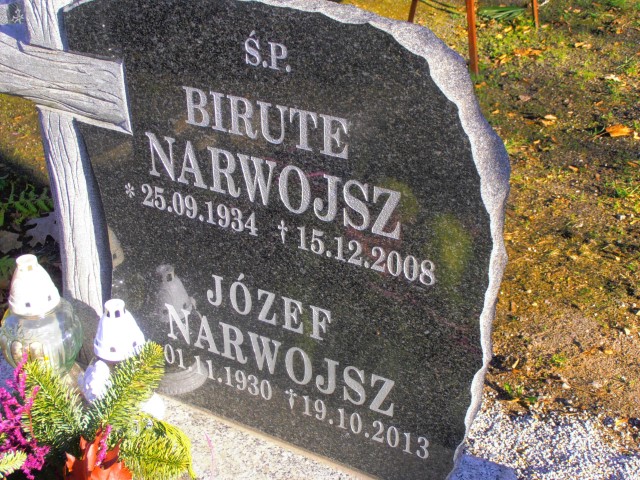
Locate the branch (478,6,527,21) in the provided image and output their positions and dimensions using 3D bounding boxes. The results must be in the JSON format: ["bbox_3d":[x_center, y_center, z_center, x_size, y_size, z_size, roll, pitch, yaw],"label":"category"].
[{"bbox_3d":[0.831,-1.032,4.800,0.220,0.045,0.130,-1,25,0],"label":"branch"}]

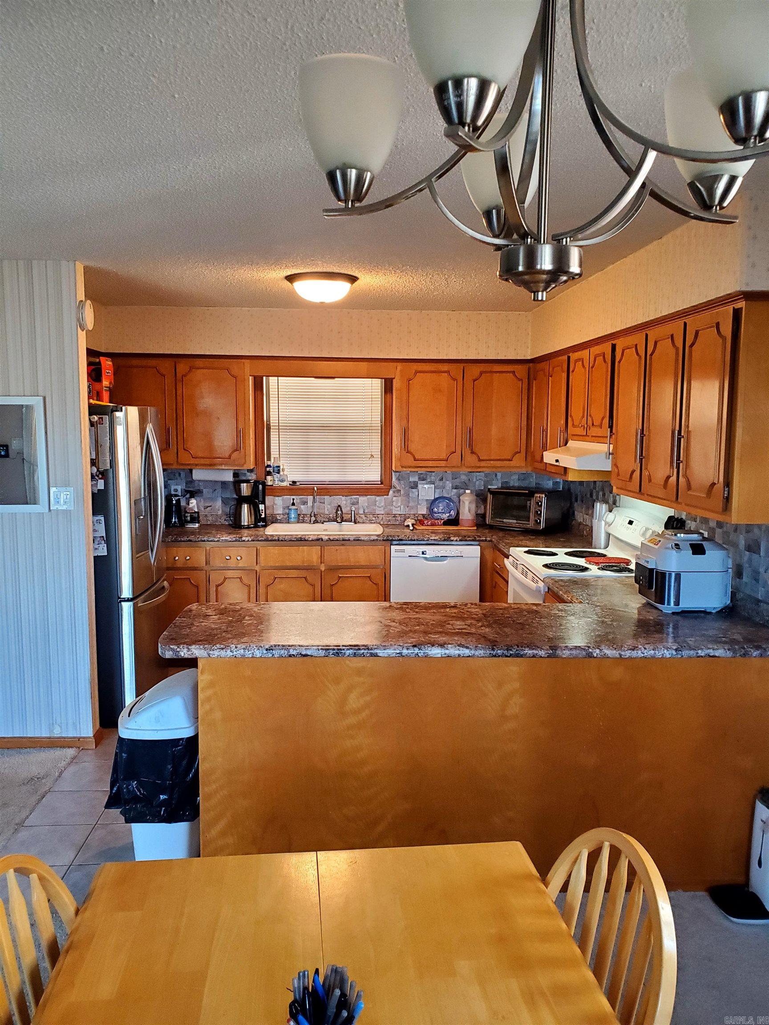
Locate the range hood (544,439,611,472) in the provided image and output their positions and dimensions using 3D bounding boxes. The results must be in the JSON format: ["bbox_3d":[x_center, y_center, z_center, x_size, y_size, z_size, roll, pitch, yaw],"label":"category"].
[{"bbox_3d":[1.165,-0.310,4.149,0.450,0.131,0.725,0,7,-3],"label":"range hood"}]

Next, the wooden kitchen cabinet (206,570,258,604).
[{"bbox_3d":[-1.015,0.665,5.412,0.310,0.630,0.550,0,7,-3],"label":"wooden kitchen cabinet"}]

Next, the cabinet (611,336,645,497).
[{"bbox_3d":[1.292,-0.460,3.622,0.310,0.710,0.380,0,7,-3],"label":"cabinet"}]

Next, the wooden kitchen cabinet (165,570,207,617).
[{"bbox_3d":[-1.345,0.665,5.393,0.310,0.630,0.550,0,7,-3],"label":"wooden kitchen cabinet"}]

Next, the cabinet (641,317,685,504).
[{"bbox_3d":[1.314,-0.414,3.235,0.310,0.710,0.360,0,7,-3],"label":"cabinet"}]

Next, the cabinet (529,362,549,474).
[{"bbox_3d":[1.178,-0.644,5.191,0.320,0.750,0.470,0,7,-3],"label":"cabinet"}]

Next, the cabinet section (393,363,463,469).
[{"bbox_3d":[0.307,-0.692,5.527,0.472,0.731,0.320,0,7,-3],"label":"cabinet section"}]

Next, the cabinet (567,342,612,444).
[{"bbox_3d":[1.233,-0.633,4.117,0.320,0.525,0.730,0,7,-3],"label":"cabinet"}]

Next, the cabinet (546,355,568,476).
[{"bbox_3d":[1.225,-0.595,4.772,0.310,0.710,0.430,0,7,-3],"label":"cabinet"}]

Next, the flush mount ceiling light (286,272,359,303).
[{"bbox_3d":[-0.329,-1.182,4.085,0.390,0.140,0.390,0,7,-3],"label":"flush mount ceiling light"}]

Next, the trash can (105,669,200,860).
[{"bbox_3d":[-0.819,0.982,2.889,0.300,0.750,0.360,0,7,-3],"label":"trash can"}]

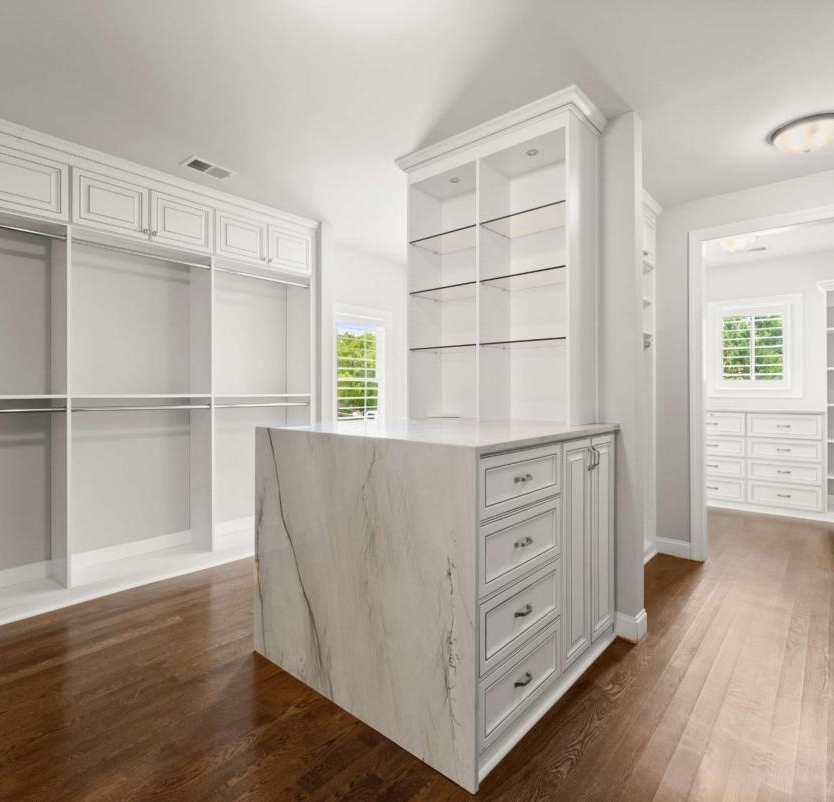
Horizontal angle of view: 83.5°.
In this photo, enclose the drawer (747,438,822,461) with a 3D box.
[{"bbox_3d":[3.679,0.472,4.667,0.560,0.208,0.380,1,2,42],"label":"drawer"}]

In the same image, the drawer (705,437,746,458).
[{"bbox_3d":[3.239,0.465,5.060,0.558,0.208,0.380,1,2,42],"label":"drawer"}]

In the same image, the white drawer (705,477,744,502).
[{"bbox_3d":[3.241,0.916,5.070,0.558,0.236,0.380,1,2,42],"label":"white drawer"}]

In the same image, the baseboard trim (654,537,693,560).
[{"bbox_3d":[1.905,1.093,3.464,0.213,0.118,0.017,1,2,42],"label":"baseboard trim"}]

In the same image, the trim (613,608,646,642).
[{"bbox_3d":[1.085,1.116,2.354,0.098,0.123,0.154,1,2,42],"label":"trim"}]

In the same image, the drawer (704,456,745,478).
[{"bbox_3d":[3.240,0.683,5.065,0.558,0.209,0.380,1,2,42],"label":"drawer"}]

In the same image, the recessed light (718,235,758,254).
[{"bbox_3d":[2.912,-1.408,4.245,0.394,0.123,0.394,1,2,42],"label":"recessed light"}]

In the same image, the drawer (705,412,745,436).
[{"bbox_3d":[3.239,0.234,5.056,0.558,0.234,0.380,1,2,42],"label":"drawer"}]

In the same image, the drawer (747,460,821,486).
[{"bbox_3d":[3.679,0.690,4.672,0.560,0.209,0.380,1,2,42],"label":"drawer"}]

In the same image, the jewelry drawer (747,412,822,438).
[{"bbox_3d":[3.678,0.241,4.662,0.560,0.234,0.380,1,2,42],"label":"jewelry drawer"}]

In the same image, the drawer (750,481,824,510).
[{"bbox_3d":[3.680,0.923,4.677,0.560,0.236,0.380,1,2,42],"label":"drawer"}]

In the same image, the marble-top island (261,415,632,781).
[{"bbox_3d":[0.118,0.652,2.288,1.261,1.059,1.242,1,2,42],"label":"marble-top island"}]

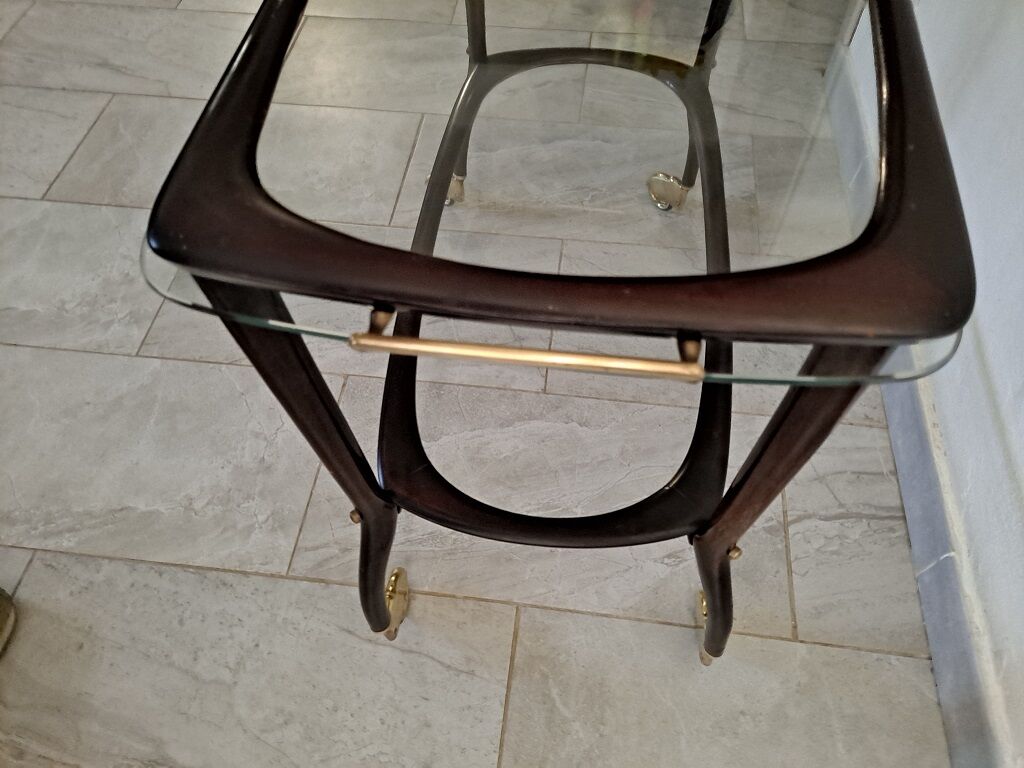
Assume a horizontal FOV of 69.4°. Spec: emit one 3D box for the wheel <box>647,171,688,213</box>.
[{"bbox_3d":[0.268,-0.325,1.263,0.072,0.062,0.034,0,57,2],"label":"wheel"}]

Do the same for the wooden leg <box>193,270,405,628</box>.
[{"bbox_3d":[-0.141,0.111,0.637,0.084,0.650,0.105,5,57,5],"label":"wooden leg"}]

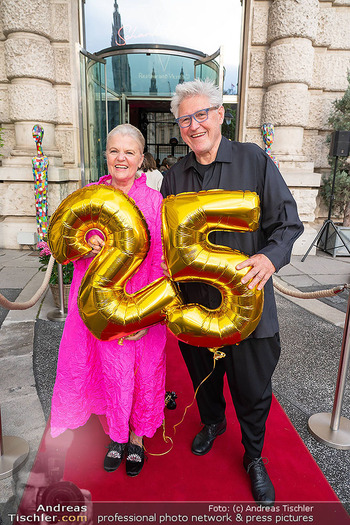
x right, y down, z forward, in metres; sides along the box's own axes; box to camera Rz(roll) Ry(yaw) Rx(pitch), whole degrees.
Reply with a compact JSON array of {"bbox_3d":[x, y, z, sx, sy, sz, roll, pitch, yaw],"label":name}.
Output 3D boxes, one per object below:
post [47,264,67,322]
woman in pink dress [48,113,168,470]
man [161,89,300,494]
[{"bbox_3d":[-1.214,0.112,3.854,0.330,0.970,0.330,1,12,0],"label":"post"},{"bbox_3d":[-0.340,0.226,1.750,0.580,1.680,0.450,0,12,-5],"label":"woman in pink dress"},{"bbox_3d":[0.257,0.155,1.706,0.630,1.860,0.500,4,13,14],"label":"man"}]

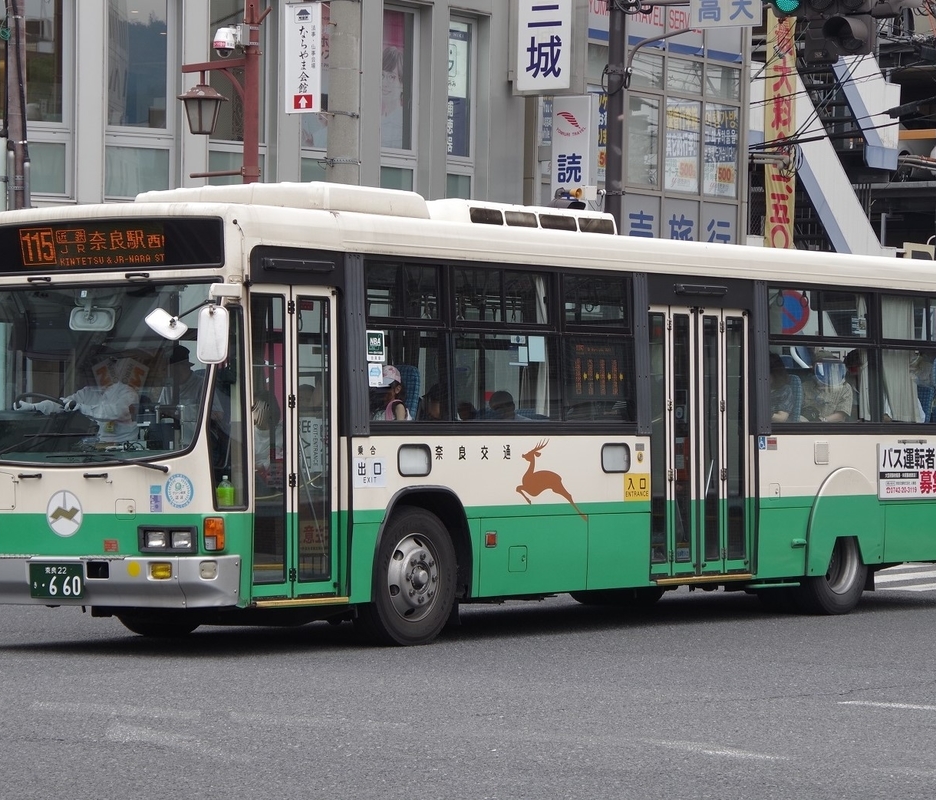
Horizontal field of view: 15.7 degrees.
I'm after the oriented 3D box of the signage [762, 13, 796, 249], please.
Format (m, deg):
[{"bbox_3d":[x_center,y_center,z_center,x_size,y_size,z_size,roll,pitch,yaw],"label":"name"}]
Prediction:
[{"bbox_3d":[4.902,-4.036,53.500,0.540,4.200,0.060,0,0,14],"label":"signage"}]

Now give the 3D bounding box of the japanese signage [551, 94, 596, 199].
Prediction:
[{"bbox_3d":[1.294,-2.570,42.100,0.570,2.350,0.200,0,0,30],"label":"japanese signage"}]

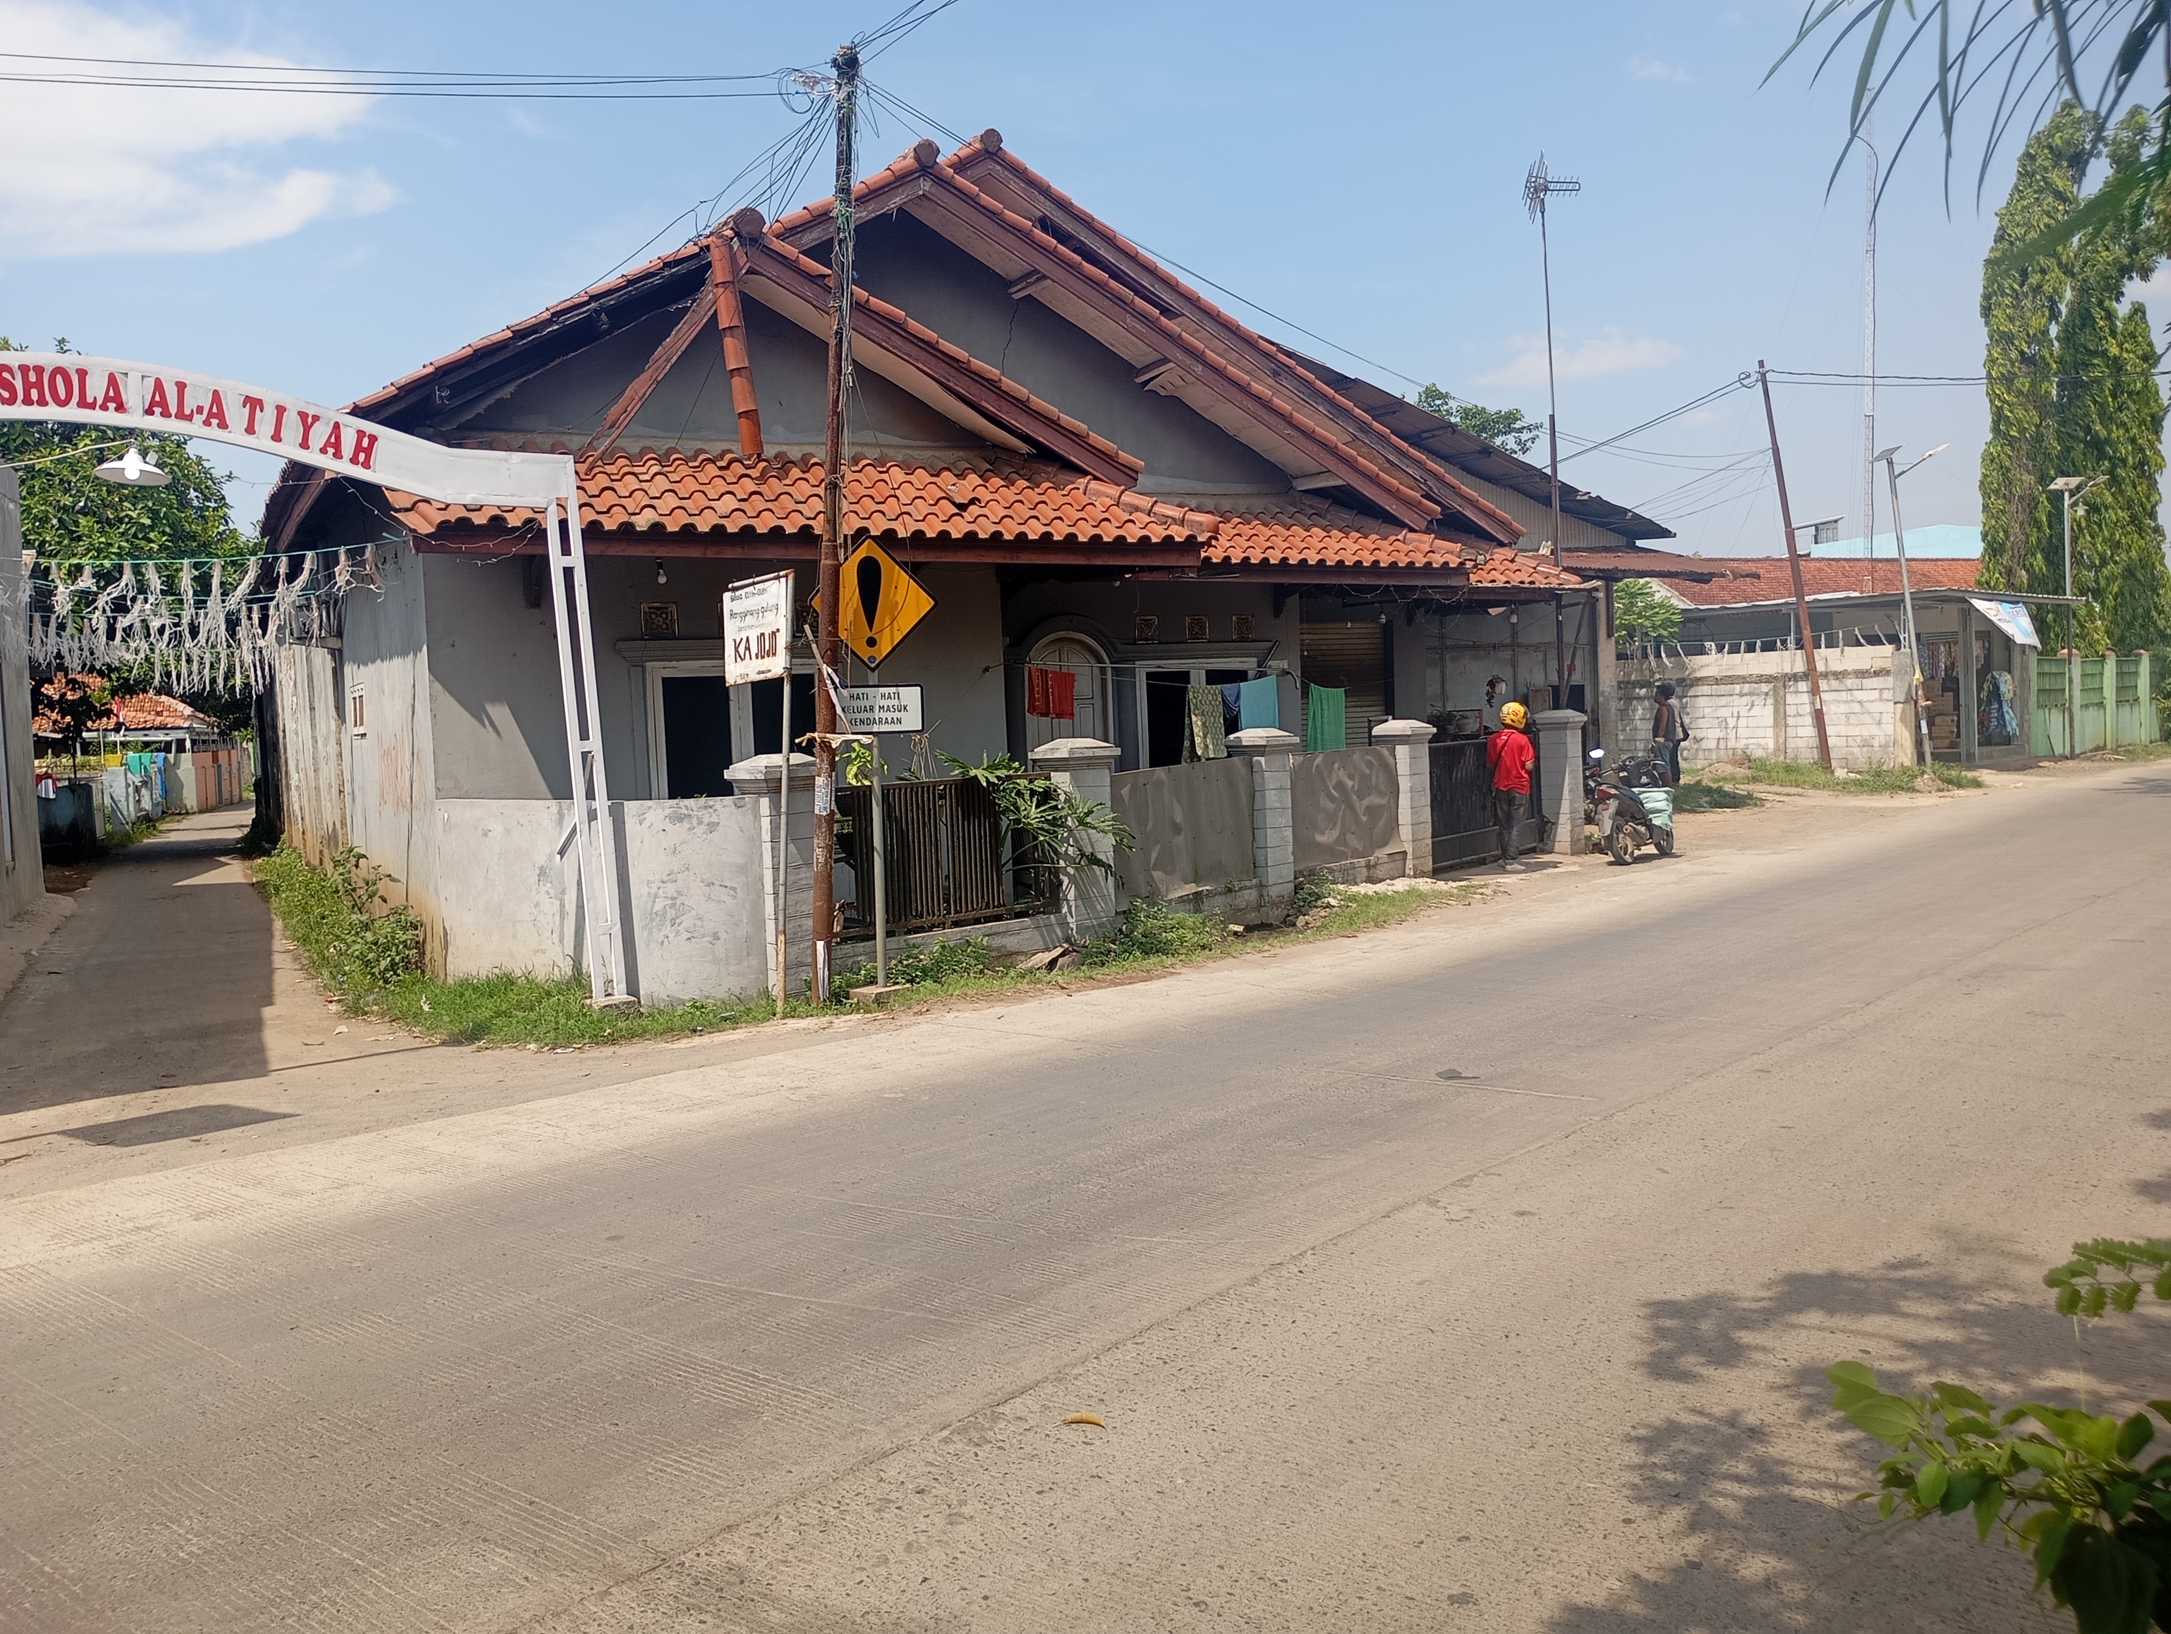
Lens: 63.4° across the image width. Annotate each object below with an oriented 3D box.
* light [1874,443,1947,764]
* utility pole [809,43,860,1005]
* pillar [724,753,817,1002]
[{"bbox_3d":[15.154,-3.815,31.552,1.250,5.875,0.500,-7,1,44],"label":"light"},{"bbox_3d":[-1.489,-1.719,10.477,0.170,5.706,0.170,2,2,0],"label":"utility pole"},{"bbox_3d":[-1.977,0.365,11.148,0.420,1.530,0.430,0,4,40],"label":"pillar"}]

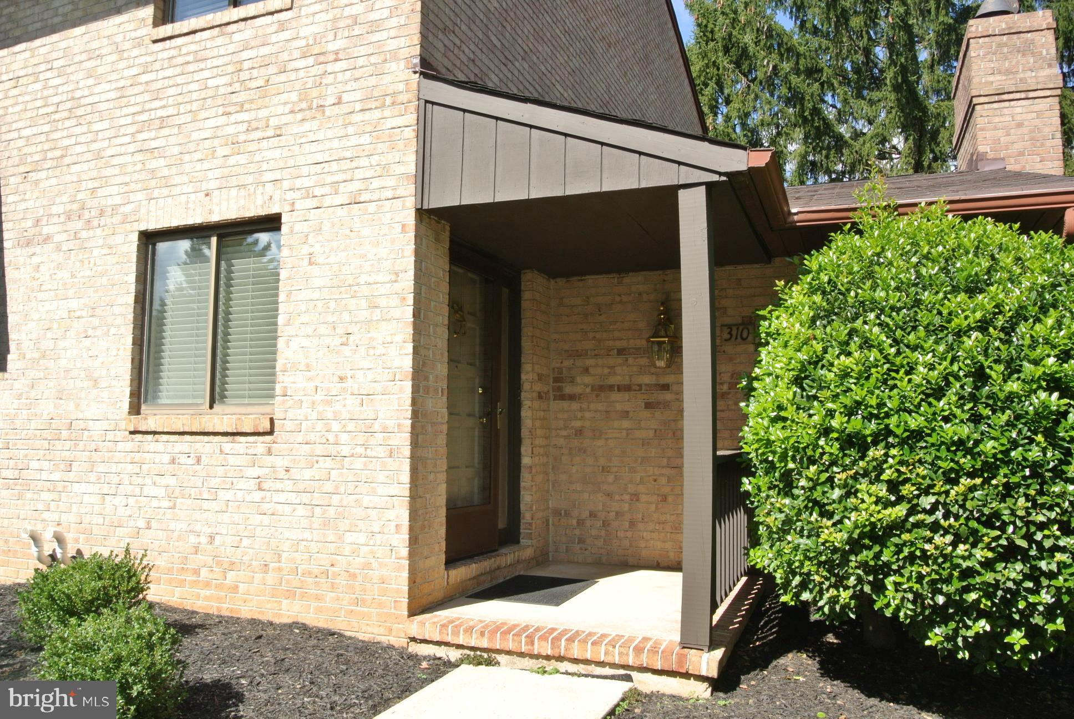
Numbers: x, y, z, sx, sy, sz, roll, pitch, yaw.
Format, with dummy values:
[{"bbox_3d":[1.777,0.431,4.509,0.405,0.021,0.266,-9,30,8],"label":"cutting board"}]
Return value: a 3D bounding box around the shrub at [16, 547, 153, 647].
[{"bbox_3d":[-2.400,1.240,4.320,0.630,0.500,0.620,-2,-5,22],"label":"shrub"}]

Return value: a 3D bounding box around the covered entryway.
[{"bbox_3d":[0.578,0.012,5.151,1.870,3.190,2.150,-2,-5,22],"label":"covered entryway"}]

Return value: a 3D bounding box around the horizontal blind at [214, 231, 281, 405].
[{"bbox_3d":[-1.856,-0.280,5.188,0.520,1.140,0.050,-2,-5,22],"label":"horizontal blind"}]

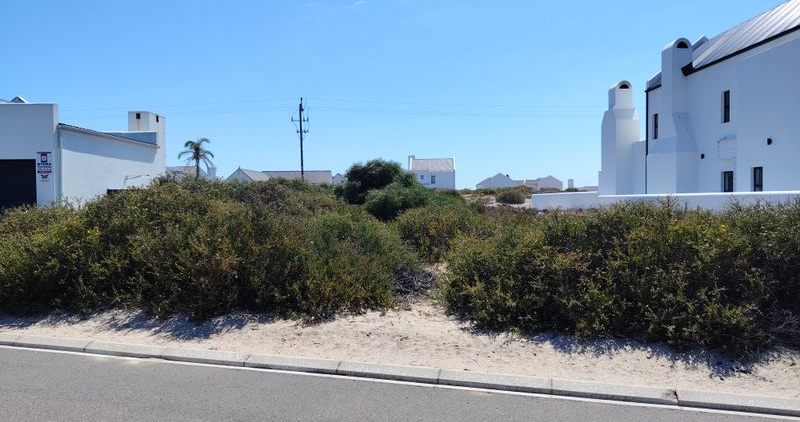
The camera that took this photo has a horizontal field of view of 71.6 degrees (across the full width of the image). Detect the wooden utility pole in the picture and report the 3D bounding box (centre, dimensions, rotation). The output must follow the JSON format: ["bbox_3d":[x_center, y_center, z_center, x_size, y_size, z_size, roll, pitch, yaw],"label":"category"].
[{"bbox_3d":[-10.096,-5.855,56.000,1.600,11.200,0.800,0,1,0],"label":"wooden utility pole"}]

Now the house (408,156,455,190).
[{"bbox_3d":[4.571,-5.442,80.500,6.600,5.100,5.200,0,1,-6],"label":"house"}]

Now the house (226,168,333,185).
[{"bbox_3d":[-19.275,-3.887,88.000,16.500,5.800,9.500,0,1,-1],"label":"house"}]

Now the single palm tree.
[{"bbox_3d":[-22.746,-4.191,62.000,4.000,8.000,4.000,0,1,0],"label":"single palm tree"}]

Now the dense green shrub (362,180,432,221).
[{"bbox_3d":[-0.113,-0.428,25.000,3.100,1.800,2.800,0,1,0],"label":"dense green shrub"}]

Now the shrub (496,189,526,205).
[{"bbox_3d":[9.648,-1.168,48.000,2.600,1.400,2.400,0,1,0],"label":"shrub"}]

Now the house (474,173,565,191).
[{"bbox_3d":[26.714,-6.259,124.000,18.600,4.400,9.500,0,1,-3],"label":"house"}]

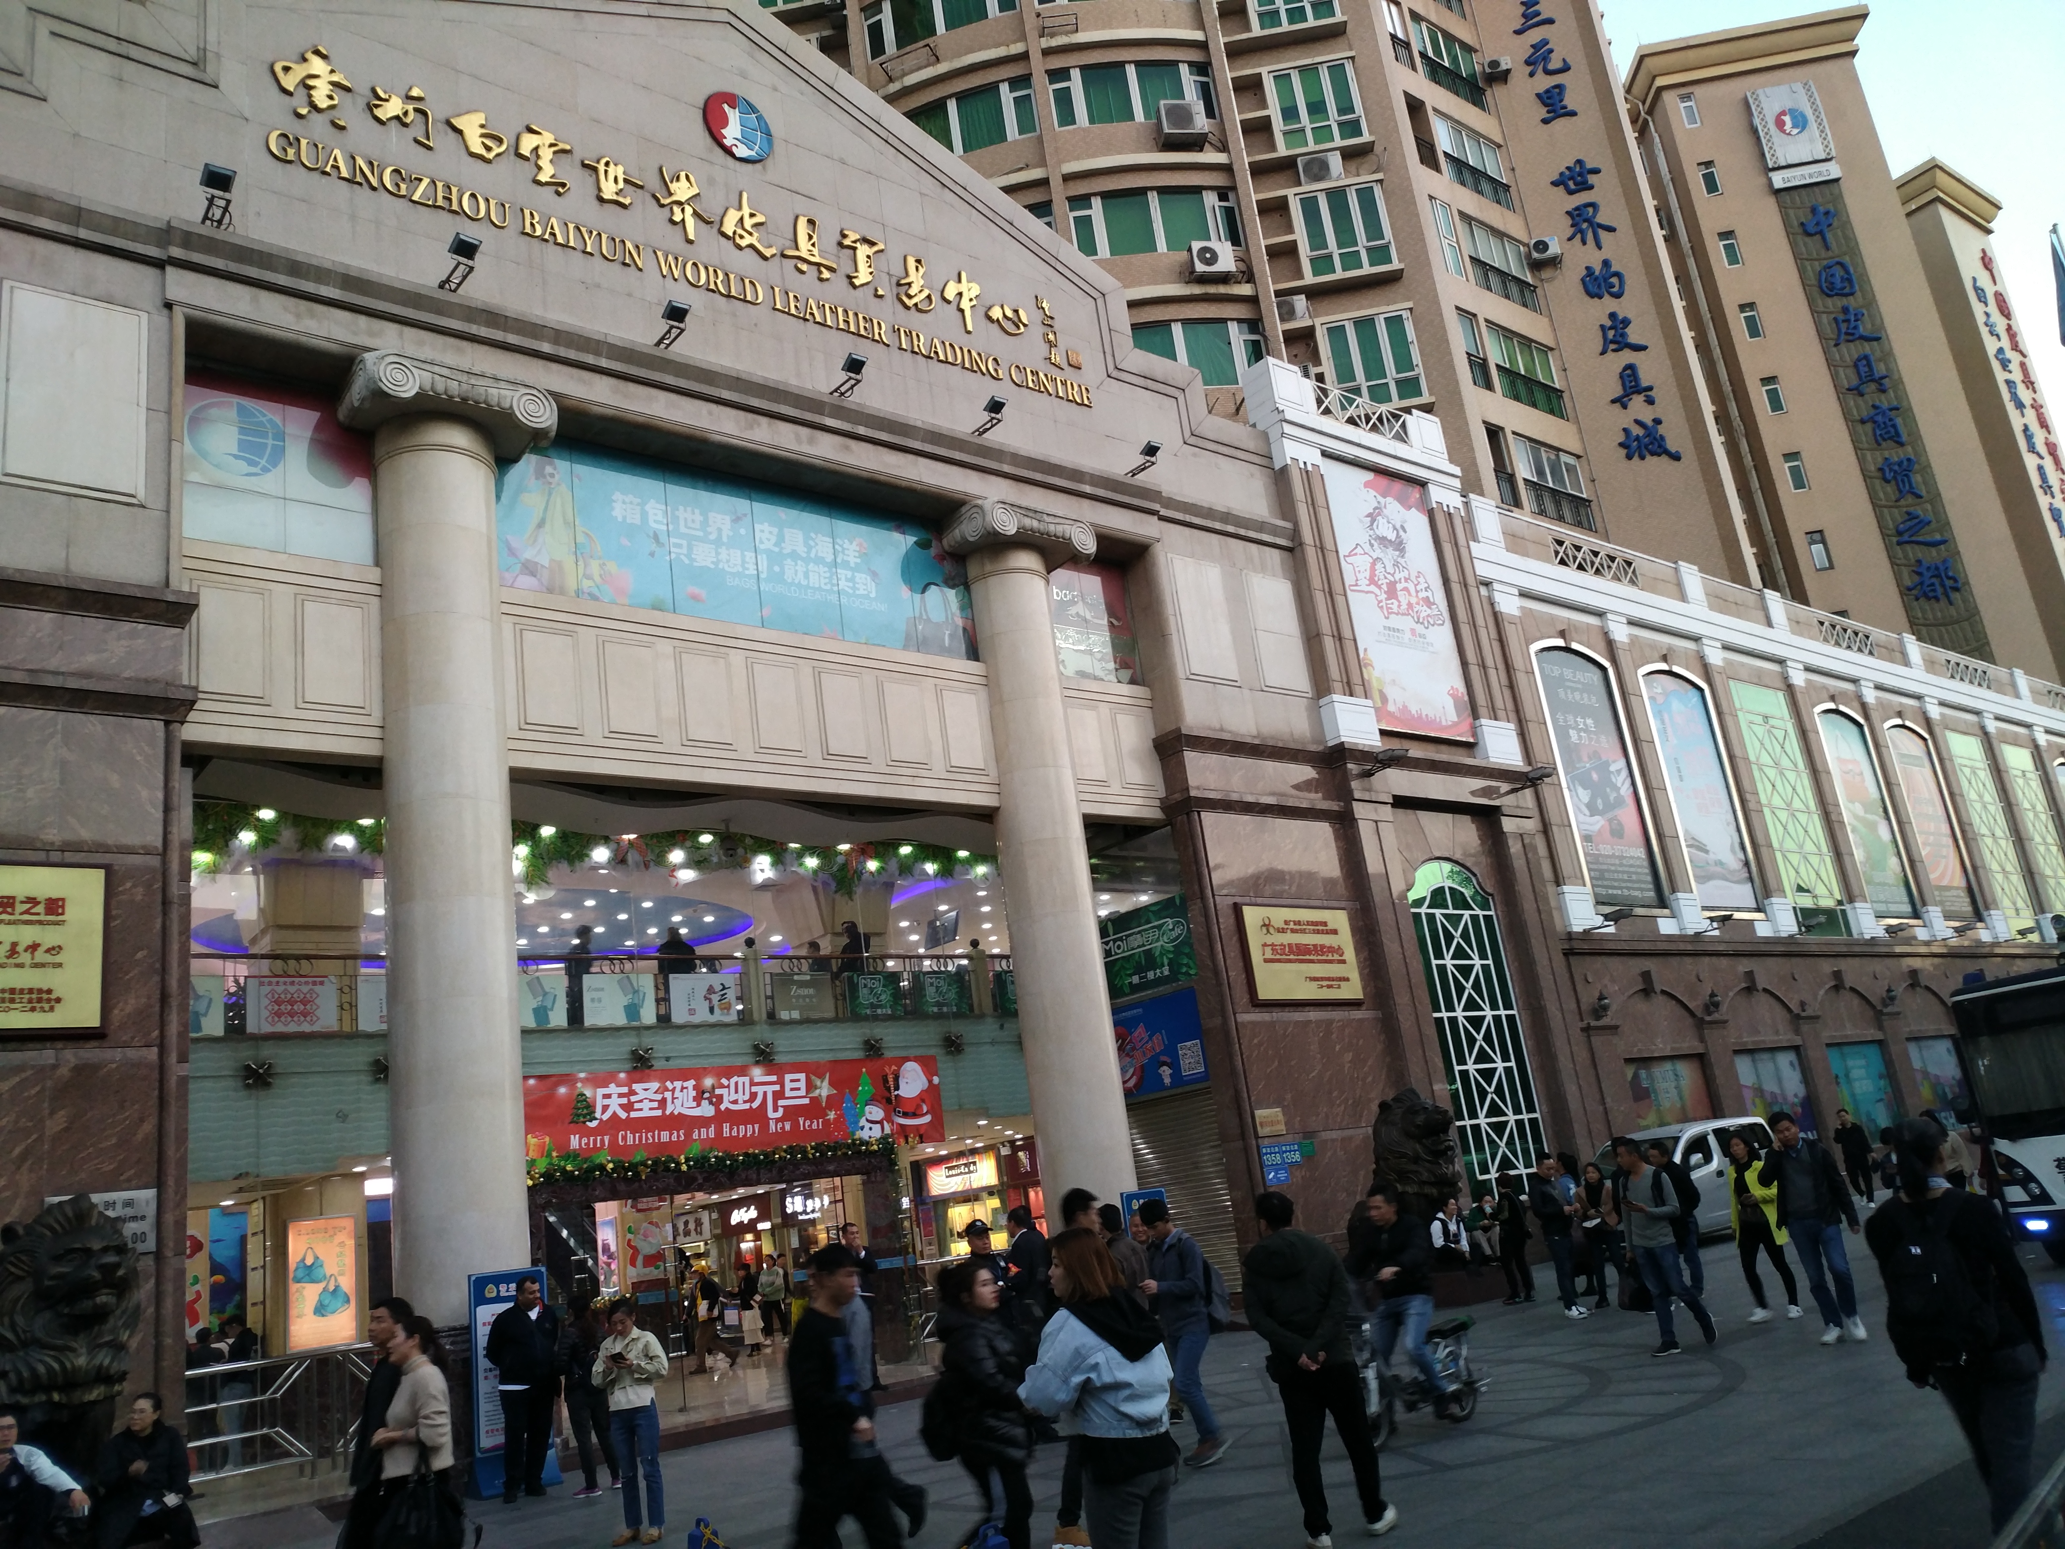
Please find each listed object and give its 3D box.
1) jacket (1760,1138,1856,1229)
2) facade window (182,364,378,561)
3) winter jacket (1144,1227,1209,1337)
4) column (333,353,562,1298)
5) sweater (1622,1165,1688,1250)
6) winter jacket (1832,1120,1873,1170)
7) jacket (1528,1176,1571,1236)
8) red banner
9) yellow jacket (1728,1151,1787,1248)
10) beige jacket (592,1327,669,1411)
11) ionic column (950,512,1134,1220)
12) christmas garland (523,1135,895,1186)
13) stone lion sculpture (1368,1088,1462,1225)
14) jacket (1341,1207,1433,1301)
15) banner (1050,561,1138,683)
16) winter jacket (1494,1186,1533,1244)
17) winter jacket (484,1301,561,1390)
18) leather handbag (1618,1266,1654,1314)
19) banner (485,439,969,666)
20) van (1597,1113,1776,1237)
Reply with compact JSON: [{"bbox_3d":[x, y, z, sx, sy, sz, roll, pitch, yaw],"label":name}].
[{"bbox_3d":[6.091,3.211,12.672,0.640,0.680,0.370,-18,-19,29],"label":"jacket"},{"bbox_3d":[-8.149,-3.309,17.529,2.000,2.020,0.100,6,-21,-40],"label":"facade window"},{"bbox_3d":[0.985,3.498,11.125,0.400,0.710,0.430,0,-18,-26],"label":"winter jacket"},{"bbox_3d":[-6.944,0.583,19.449,2.150,11.600,2.000,6,-21,-40],"label":"column"},{"bbox_3d":[5.210,3.620,13.480,0.380,0.700,0.520,6,-21,-40],"label":"sweater"},{"bbox_3d":[15.795,7.119,31.063,0.580,0.820,0.360,-19,-19,33],"label":"winter jacket"},{"bbox_3d":[5.881,4.891,18.310,0.430,0.670,0.380,5,-21,-38],"label":"jacket"},{"bbox_3d":[-3.770,4.468,21.376,6.500,1.220,0.050,6,-21,-40],"label":"red banner"},{"bbox_3d":[6.600,3.880,14.740,0.550,0.820,0.360,-16,-18,25],"label":"yellow jacket"},{"bbox_3d":[-2.820,4.190,11.350,0.530,0.570,0.330,-9,-16,2],"label":"beige jacket"},{"bbox_3d":[0.414,2.010,22.885,2.050,11.800,1.900,6,-21,-40],"label":"ionic column"},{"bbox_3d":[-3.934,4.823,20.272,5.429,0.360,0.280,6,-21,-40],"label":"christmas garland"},{"bbox_3d":[5.225,5.656,22.543,1.100,2.450,1.550,6,-21,-40],"label":"stone lion sculpture"},{"bbox_3d":[2.425,3.273,11.026,0.460,0.580,0.540,4,-20,-37],"label":"jacket"},{"bbox_3d":[1.094,-2.689,28.205,1.980,2.250,0.060,6,-21,-40],"label":"banner"},{"bbox_3d":[6.399,5.884,21.460,0.440,0.720,0.320,3,-20,-35],"label":"winter jacket"},{"bbox_3d":[-4.701,5.250,14.840,0.640,0.730,0.380,5,-20,-37],"label":"winter jacket"},{"bbox_3d":[5.086,4.326,13.551,0.330,0.380,0.170,-7,-16,-3],"label":"leather handbag"},{"bbox_3d":[-3.665,-2.903,21.326,7.600,2.100,0.060,6,-21,-40],"label":"banner"},{"bbox_3d":[10.940,7.064,27.500,4.400,1.870,1.700,6,-21,-40],"label":"van"}]

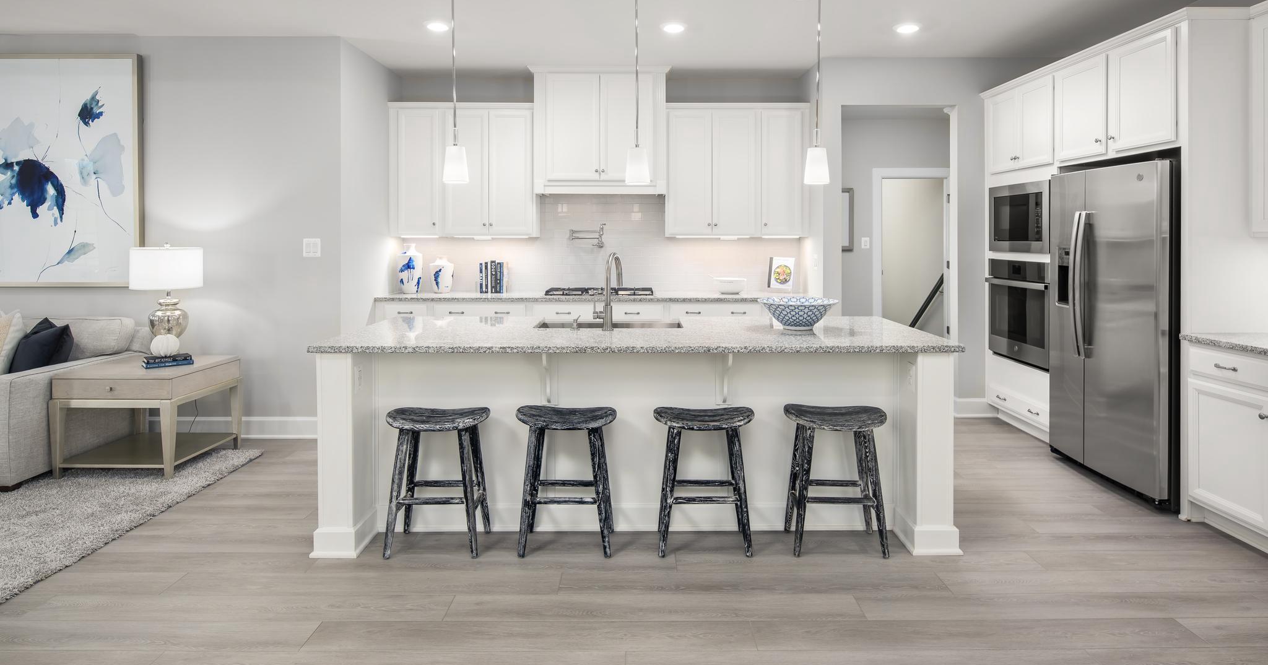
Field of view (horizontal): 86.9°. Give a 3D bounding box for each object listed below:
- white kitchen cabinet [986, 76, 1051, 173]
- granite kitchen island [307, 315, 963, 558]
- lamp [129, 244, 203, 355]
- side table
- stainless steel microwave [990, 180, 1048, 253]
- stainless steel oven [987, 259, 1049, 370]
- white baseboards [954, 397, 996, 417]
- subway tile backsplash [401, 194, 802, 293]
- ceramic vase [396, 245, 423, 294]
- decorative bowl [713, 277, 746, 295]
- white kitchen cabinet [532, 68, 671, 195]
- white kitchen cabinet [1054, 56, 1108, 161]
[{"bbox_3d":[2.993,-1.446,4.720,0.580,0.620,0.830,0,5,1],"label":"white kitchen cabinet"},{"bbox_3d":[0.012,0.447,3.439,2.871,0.923,1.040,0,5,0],"label":"granite kitchen island"},{"bbox_3d":[-2.954,-0.178,4.191,0.389,0.765,0.389,0,5,0],"label":"lamp"},{"bbox_3d":[-2.985,0.506,4.126,0.717,0.591,0.636,0,5,0],"label":"side table"},{"bbox_3d":[2.893,-0.801,4.700,0.440,0.475,0.755,0,5,1],"label":"stainless steel microwave"},{"bbox_3d":[2.919,-0.151,4.702,0.576,0.717,0.757,0,5,0],"label":"stainless steel oven"},{"bbox_3d":[2.608,0.572,5.100,0.330,0.150,0.030,0,5,1],"label":"white baseboards"},{"bbox_3d":[-0.281,-0.763,5.737,3.454,0.838,0.030,0,5,0],"label":"subway tile backsplash"},{"bbox_3d":[-1.830,-0.522,5.470,0.206,0.400,0.206,0,5,1],"label":"ceramic vase"},{"bbox_3d":[0.772,-0.382,5.430,0.280,0.140,0.250,0,5,1],"label":"decorative bowl"},{"bbox_3d":[-0.278,-1.632,5.535,1.091,1.020,0.465,0,5,0],"label":"white kitchen cabinet"},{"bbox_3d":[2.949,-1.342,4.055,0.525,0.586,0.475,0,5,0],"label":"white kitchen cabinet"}]

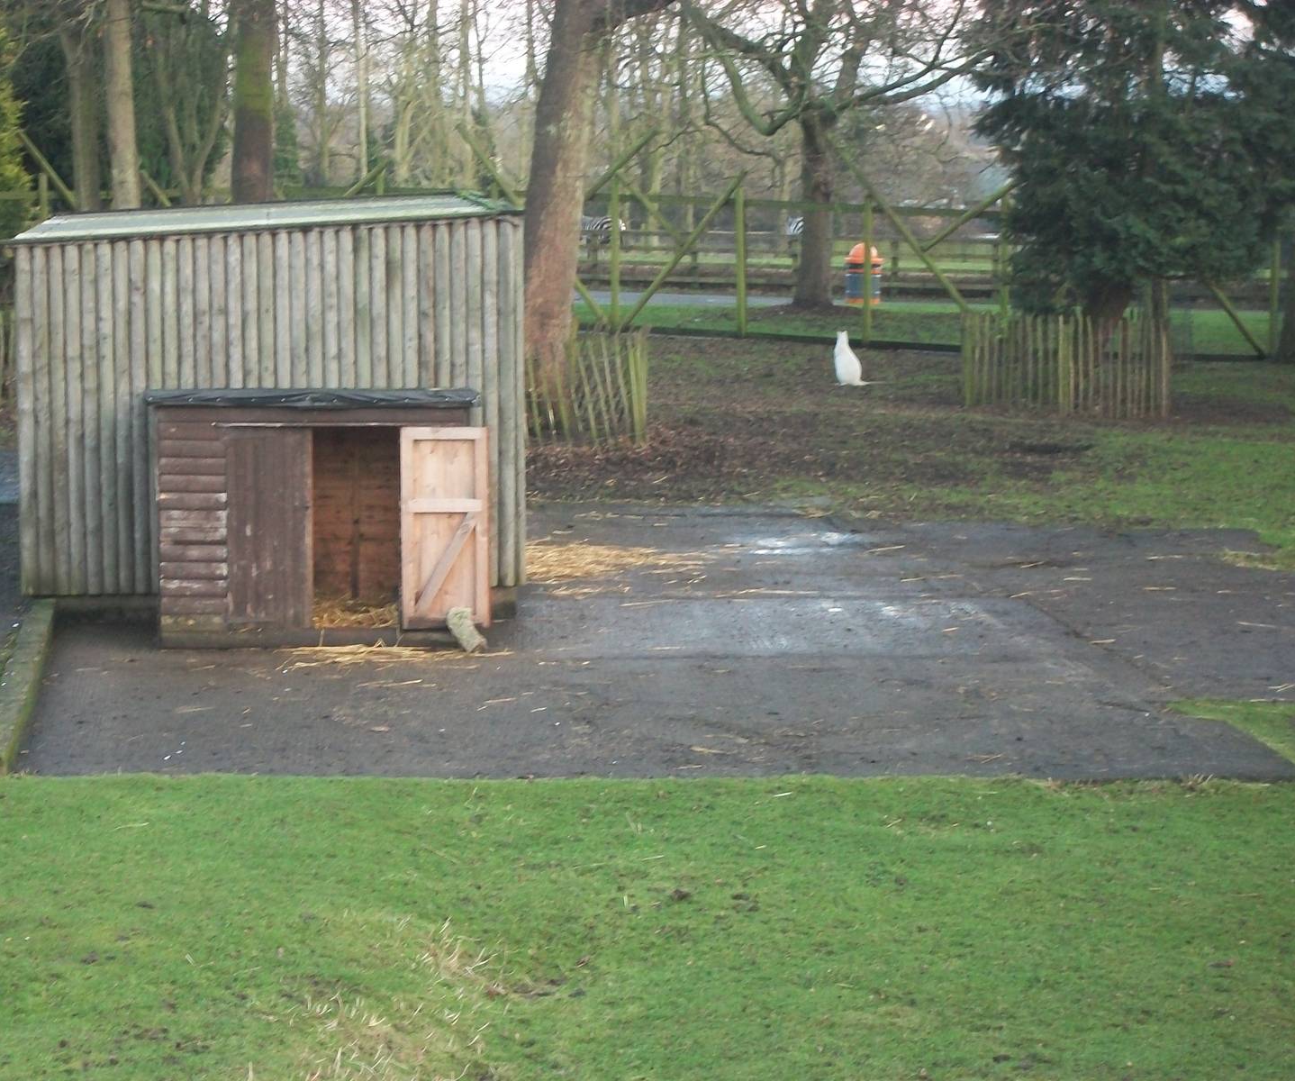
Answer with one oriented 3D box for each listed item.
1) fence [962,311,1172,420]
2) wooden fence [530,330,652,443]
[{"bbox_3d":[4.870,-2.070,46.500,2.100,1.130,1.400,1,7,12],"label":"fence"},{"bbox_3d":[-0.980,-1.670,43.000,1.800,1.130,1.600,0,7,3],"label":"wooden fence"}]

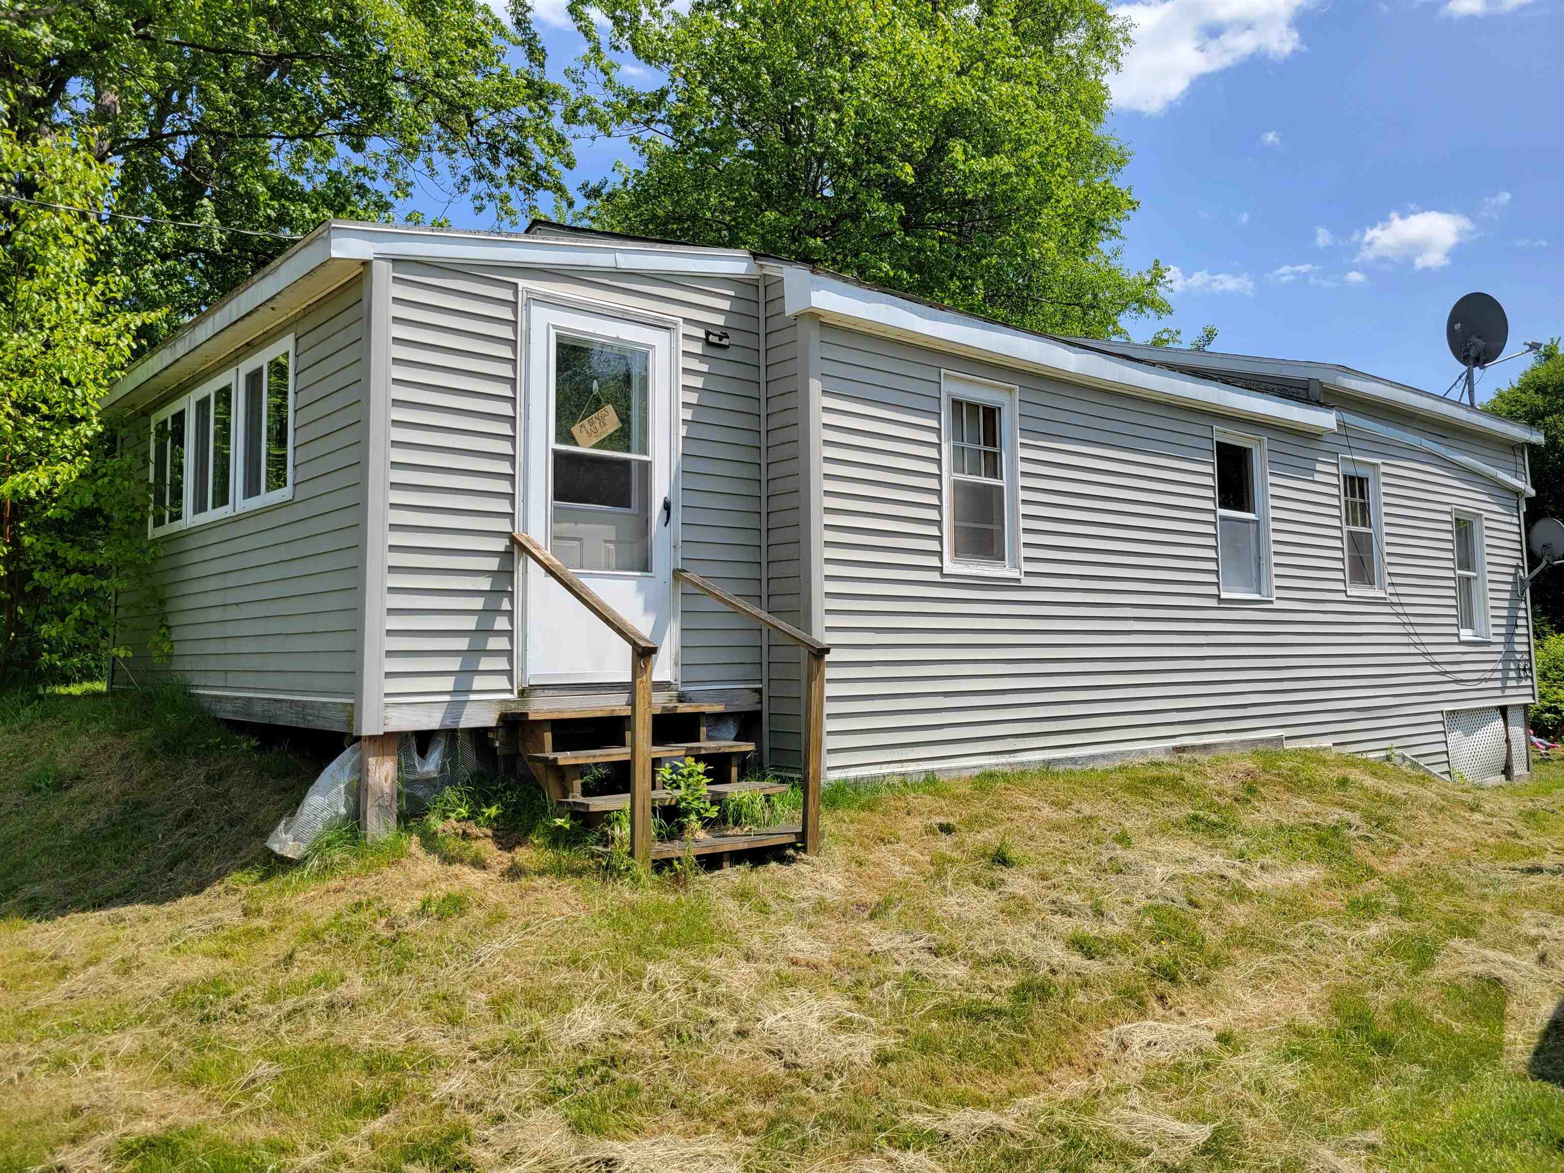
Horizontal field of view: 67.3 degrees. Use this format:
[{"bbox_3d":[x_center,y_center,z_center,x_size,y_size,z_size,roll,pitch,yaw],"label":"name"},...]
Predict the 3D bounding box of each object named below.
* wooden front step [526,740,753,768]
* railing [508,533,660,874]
[{"bbox_3d":[-0.699,0.867,6.115,1.222,0.037,0.285,2,-4,-41],"label":"wooden front step"},{"bbox_3d":[-0.969,0.470,5.651,0.090,1.572,1.177,2,-4,-41],"label":"railing"}]

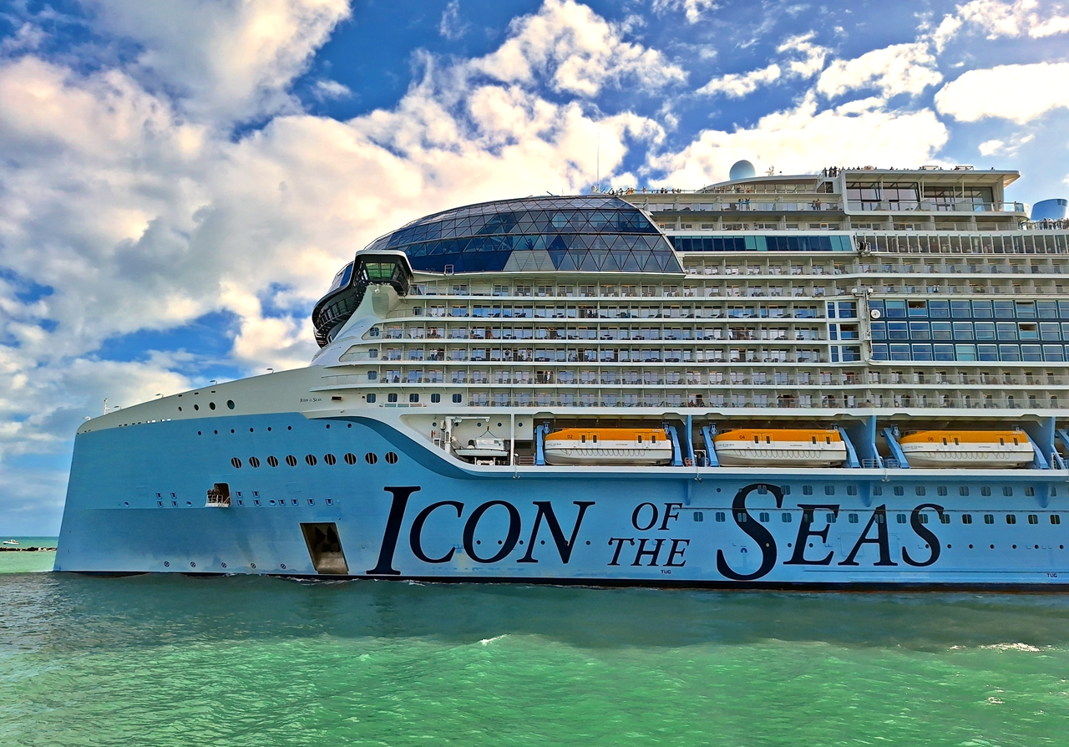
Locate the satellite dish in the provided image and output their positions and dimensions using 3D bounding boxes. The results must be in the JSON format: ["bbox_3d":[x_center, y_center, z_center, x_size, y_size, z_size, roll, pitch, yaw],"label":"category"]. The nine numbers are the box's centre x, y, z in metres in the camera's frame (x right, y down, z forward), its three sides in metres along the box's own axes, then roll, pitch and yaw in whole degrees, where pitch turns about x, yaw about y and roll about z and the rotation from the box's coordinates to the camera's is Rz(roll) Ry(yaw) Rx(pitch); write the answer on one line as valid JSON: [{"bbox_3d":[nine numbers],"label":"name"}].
[{"bbox_3d":[30.100,-29.100,102.800,3.650,3.500,3.650,0,-13,0],"label":"satellite dish"}]

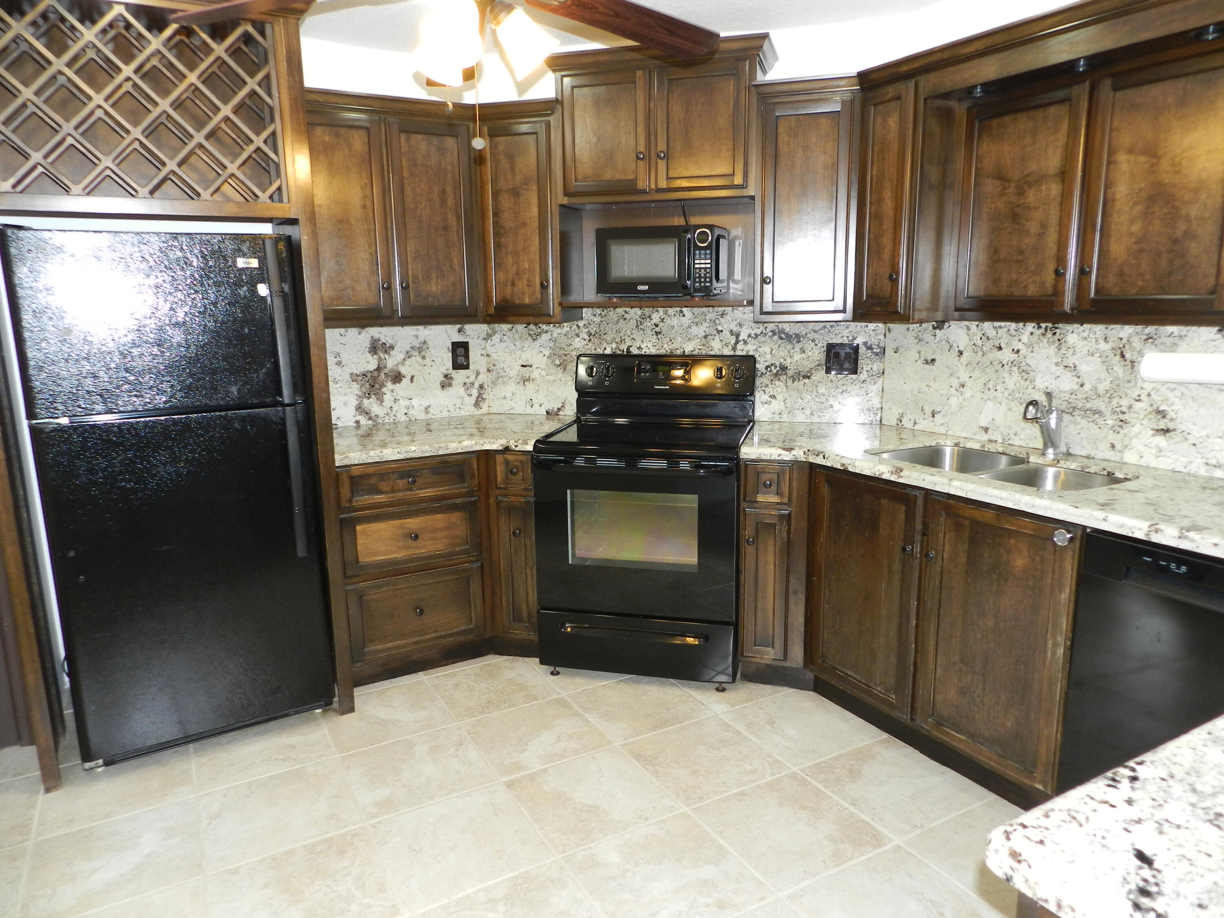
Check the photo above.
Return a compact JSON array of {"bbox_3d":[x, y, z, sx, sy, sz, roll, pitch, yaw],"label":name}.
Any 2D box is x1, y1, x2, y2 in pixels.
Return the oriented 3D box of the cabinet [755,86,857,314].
[{"bbox_3d":[0.731,-0.930,3.043,0.360,0.820,0.320,2,11,16],"label":"cabinet"}]

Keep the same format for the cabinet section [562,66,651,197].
[{"bbox_3d":[0.013,-1.276,3.272,0.347,0.442,0.310,2,11,14],"label":"cabinet section"}]

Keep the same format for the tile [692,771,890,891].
[{"bbox_3d":[0.486,1.011,2.233,0.402,0.011,0.398,-7,13,-28],"label":"tile"}]

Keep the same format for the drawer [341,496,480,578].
[{"bbox_3d":[-0.828,0.259,3.192,0.512,0.228,0.380,-7,12,-28],"label":"drawer"}]

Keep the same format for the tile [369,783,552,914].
[{"bbox_3d":[-0.411,1.028,2.183,0.395,0.012,0.395,-7,12,-28],"label":"tile"}]

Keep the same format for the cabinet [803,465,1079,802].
[{"bbox_3d":[1.174,0.434,2.610,0.610,0.765,0.950,-7,13,-28],"label":"cabinet"}]

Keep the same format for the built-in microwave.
[{"bbox_3d":[0.204,-0.756,3.188,0.445,0.265,0.345,2,11,16],"label":"built-in microwave"}]

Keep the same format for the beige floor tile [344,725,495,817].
[{"bbox_3d":[-0.605,0.966,2.527,0.395,0.012,0.395,-7,12,-28],"label":"beige floor tile"}]

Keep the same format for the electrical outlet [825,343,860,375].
[{"bbox_3d":[0.948,-0.408,3.345,0.126,0.122,0.010,2,11,16],"label":"electrical outlet"}]

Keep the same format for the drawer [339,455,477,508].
[{"bbox_3d":[-0.831,0.050,3.153,0.512,0.134,0.380,-7,12,-28],"label":"drawer"}]

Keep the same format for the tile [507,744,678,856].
[{"bbox_3d":[-0.061,0.990,2.383,0.402,0.011,0.398,-7,13,-28],"label":"tile"}]

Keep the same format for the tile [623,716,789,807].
[{"bbox_3d":[0.288,0.943,2.562,0.395,0.012,0.395,-7,12,-28],"label":"tile"}]

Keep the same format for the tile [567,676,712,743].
[{"bbox_3d":[0.094,0.881,2.906,0.395,0.012,0.395,-7,12,-28],"label":"tile"}]

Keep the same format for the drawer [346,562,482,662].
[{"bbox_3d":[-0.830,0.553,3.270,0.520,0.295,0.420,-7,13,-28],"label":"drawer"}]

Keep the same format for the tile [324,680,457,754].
[{"bbox_3d":[-0.802,0.906,2.874,0.402,0.011,0.398,-7,13,-28],"label":"tile"}]

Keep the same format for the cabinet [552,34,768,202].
[{"bbox_3d":[0.195,-1.278,3.179,0.830,0.550,0.380,2,11,16],"label":"cabinet"}]

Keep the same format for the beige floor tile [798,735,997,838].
[{"bbox_3d":[0.832,0.963,2.407,0.395,0.012,0.395,-7,12,-28],"label":"beige floor tile"}]

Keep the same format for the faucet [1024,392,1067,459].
[{"bbox_3d":[1.369,-0.102,2.579,0.180,0.212,0.060,-7,13,-28],"label":"faucet"}]

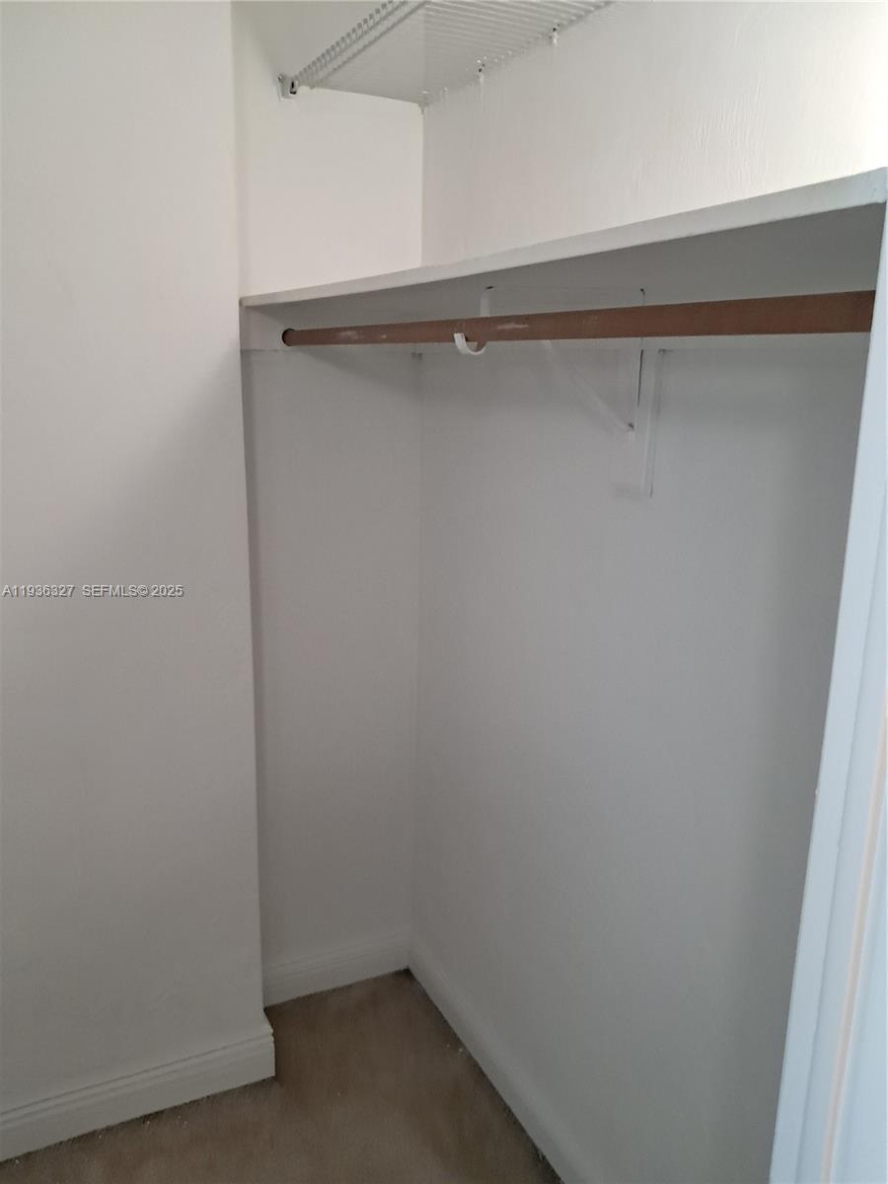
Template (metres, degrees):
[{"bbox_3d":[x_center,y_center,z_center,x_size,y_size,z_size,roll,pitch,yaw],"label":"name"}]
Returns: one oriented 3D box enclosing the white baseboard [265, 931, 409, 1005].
[{"bbox_3d":[-0.291,0.994,2.448,0.439,0.117,0.016,-6,16,-26],"label":"white baseboard"}]

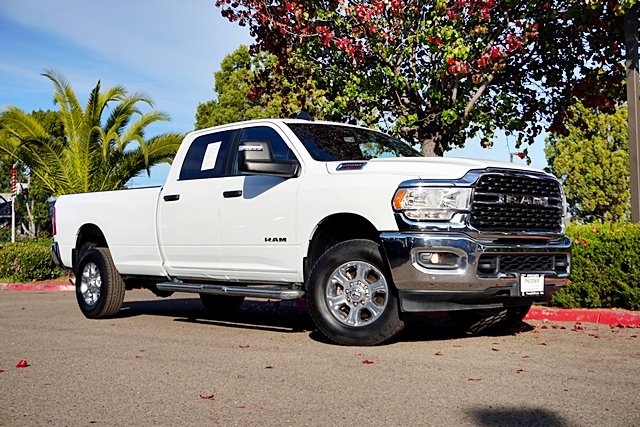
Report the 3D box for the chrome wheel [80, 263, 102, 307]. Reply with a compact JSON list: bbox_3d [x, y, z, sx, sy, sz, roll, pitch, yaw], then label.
[{"bbox_3d":[-2.579,0.820,9.511,0.180,0.495,0.495,1,-4,-41],"label":"chrome wheel"}]

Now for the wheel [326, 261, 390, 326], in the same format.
[{"bbox_3d":[0.304,0.610,6.263,0.495,0.495,0.180,-2,-3,19],"label":"wheel"}]

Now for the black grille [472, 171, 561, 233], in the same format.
[{"bbox_3d":[1.520,-0.073,6.208,1.170,0.460,0.140,1,-4,-41],"label":"black grille"}]

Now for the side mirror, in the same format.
[{"bbox_3d":[-0.432,-0.419,6.712,0.420,0.310,0.280,1,-4,-41],"label":"side mirror"}]

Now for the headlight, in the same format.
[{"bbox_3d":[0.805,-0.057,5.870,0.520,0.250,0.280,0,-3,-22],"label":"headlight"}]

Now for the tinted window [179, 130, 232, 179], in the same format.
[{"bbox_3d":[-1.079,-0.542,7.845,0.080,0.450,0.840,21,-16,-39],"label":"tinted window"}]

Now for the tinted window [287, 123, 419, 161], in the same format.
[{"bbox_3d":[0.420,-0.617,7.475,1.500,0.160,0.740,1,36,-41],"label":"tinted window"}]

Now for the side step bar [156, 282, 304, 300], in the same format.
[{"bbox_3d":[-0.885,0.693,7.429,0.140,0.100,2.280,1,-4,-41],"label":"side step bar"}]

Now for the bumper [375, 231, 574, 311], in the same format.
[{"bbox_3d":[1.391,0.432,6.341,2.040,0.570,0.630,1,-4,-41],"label":"bumper"}]

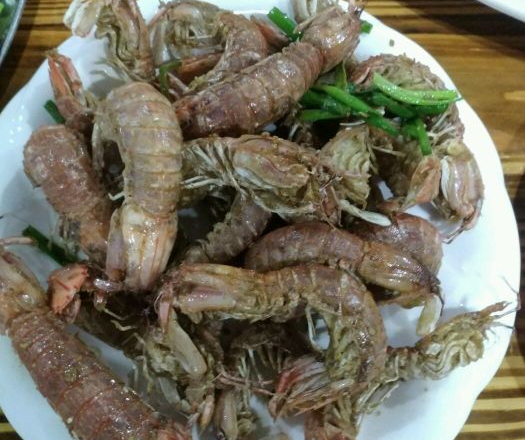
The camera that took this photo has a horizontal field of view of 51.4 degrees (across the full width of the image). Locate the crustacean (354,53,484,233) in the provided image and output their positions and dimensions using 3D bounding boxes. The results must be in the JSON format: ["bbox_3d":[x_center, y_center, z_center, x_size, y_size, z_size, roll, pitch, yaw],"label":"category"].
[{"bbox_3d":[0.087,-0.043,0.309,0.061,0.037,0.096,0,70,0],"label":"crustacean"}]

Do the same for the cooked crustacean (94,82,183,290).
[{"bbox_3d":[-0.065,-0.019,0.290,0.038,0.039,0.105,-1,70,0],"label":"cooked crustacean"}]

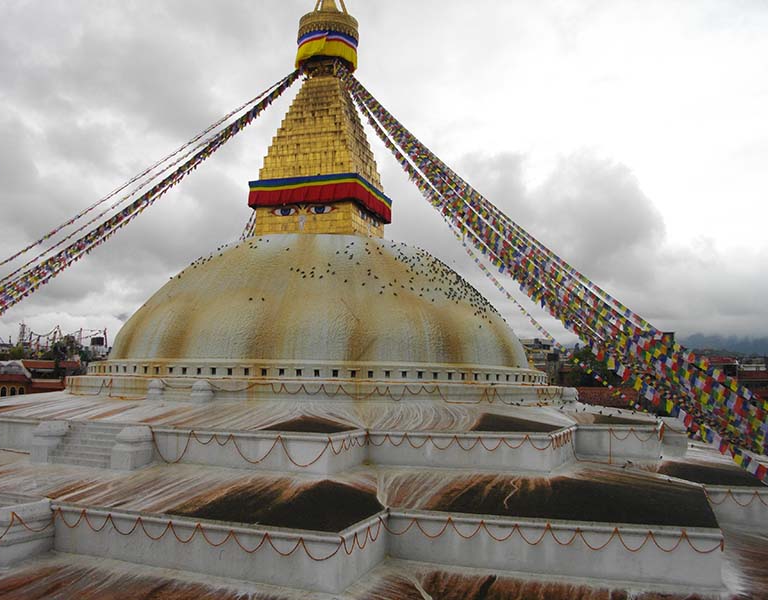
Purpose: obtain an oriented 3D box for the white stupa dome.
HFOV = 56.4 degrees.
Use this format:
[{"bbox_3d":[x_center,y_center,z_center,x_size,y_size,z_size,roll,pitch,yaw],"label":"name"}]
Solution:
[{"bbox_3d":[-4.260,0.210,53.310,29.600,9.430,29.600,-1,-7,20],"label":"white stupa dome"}]

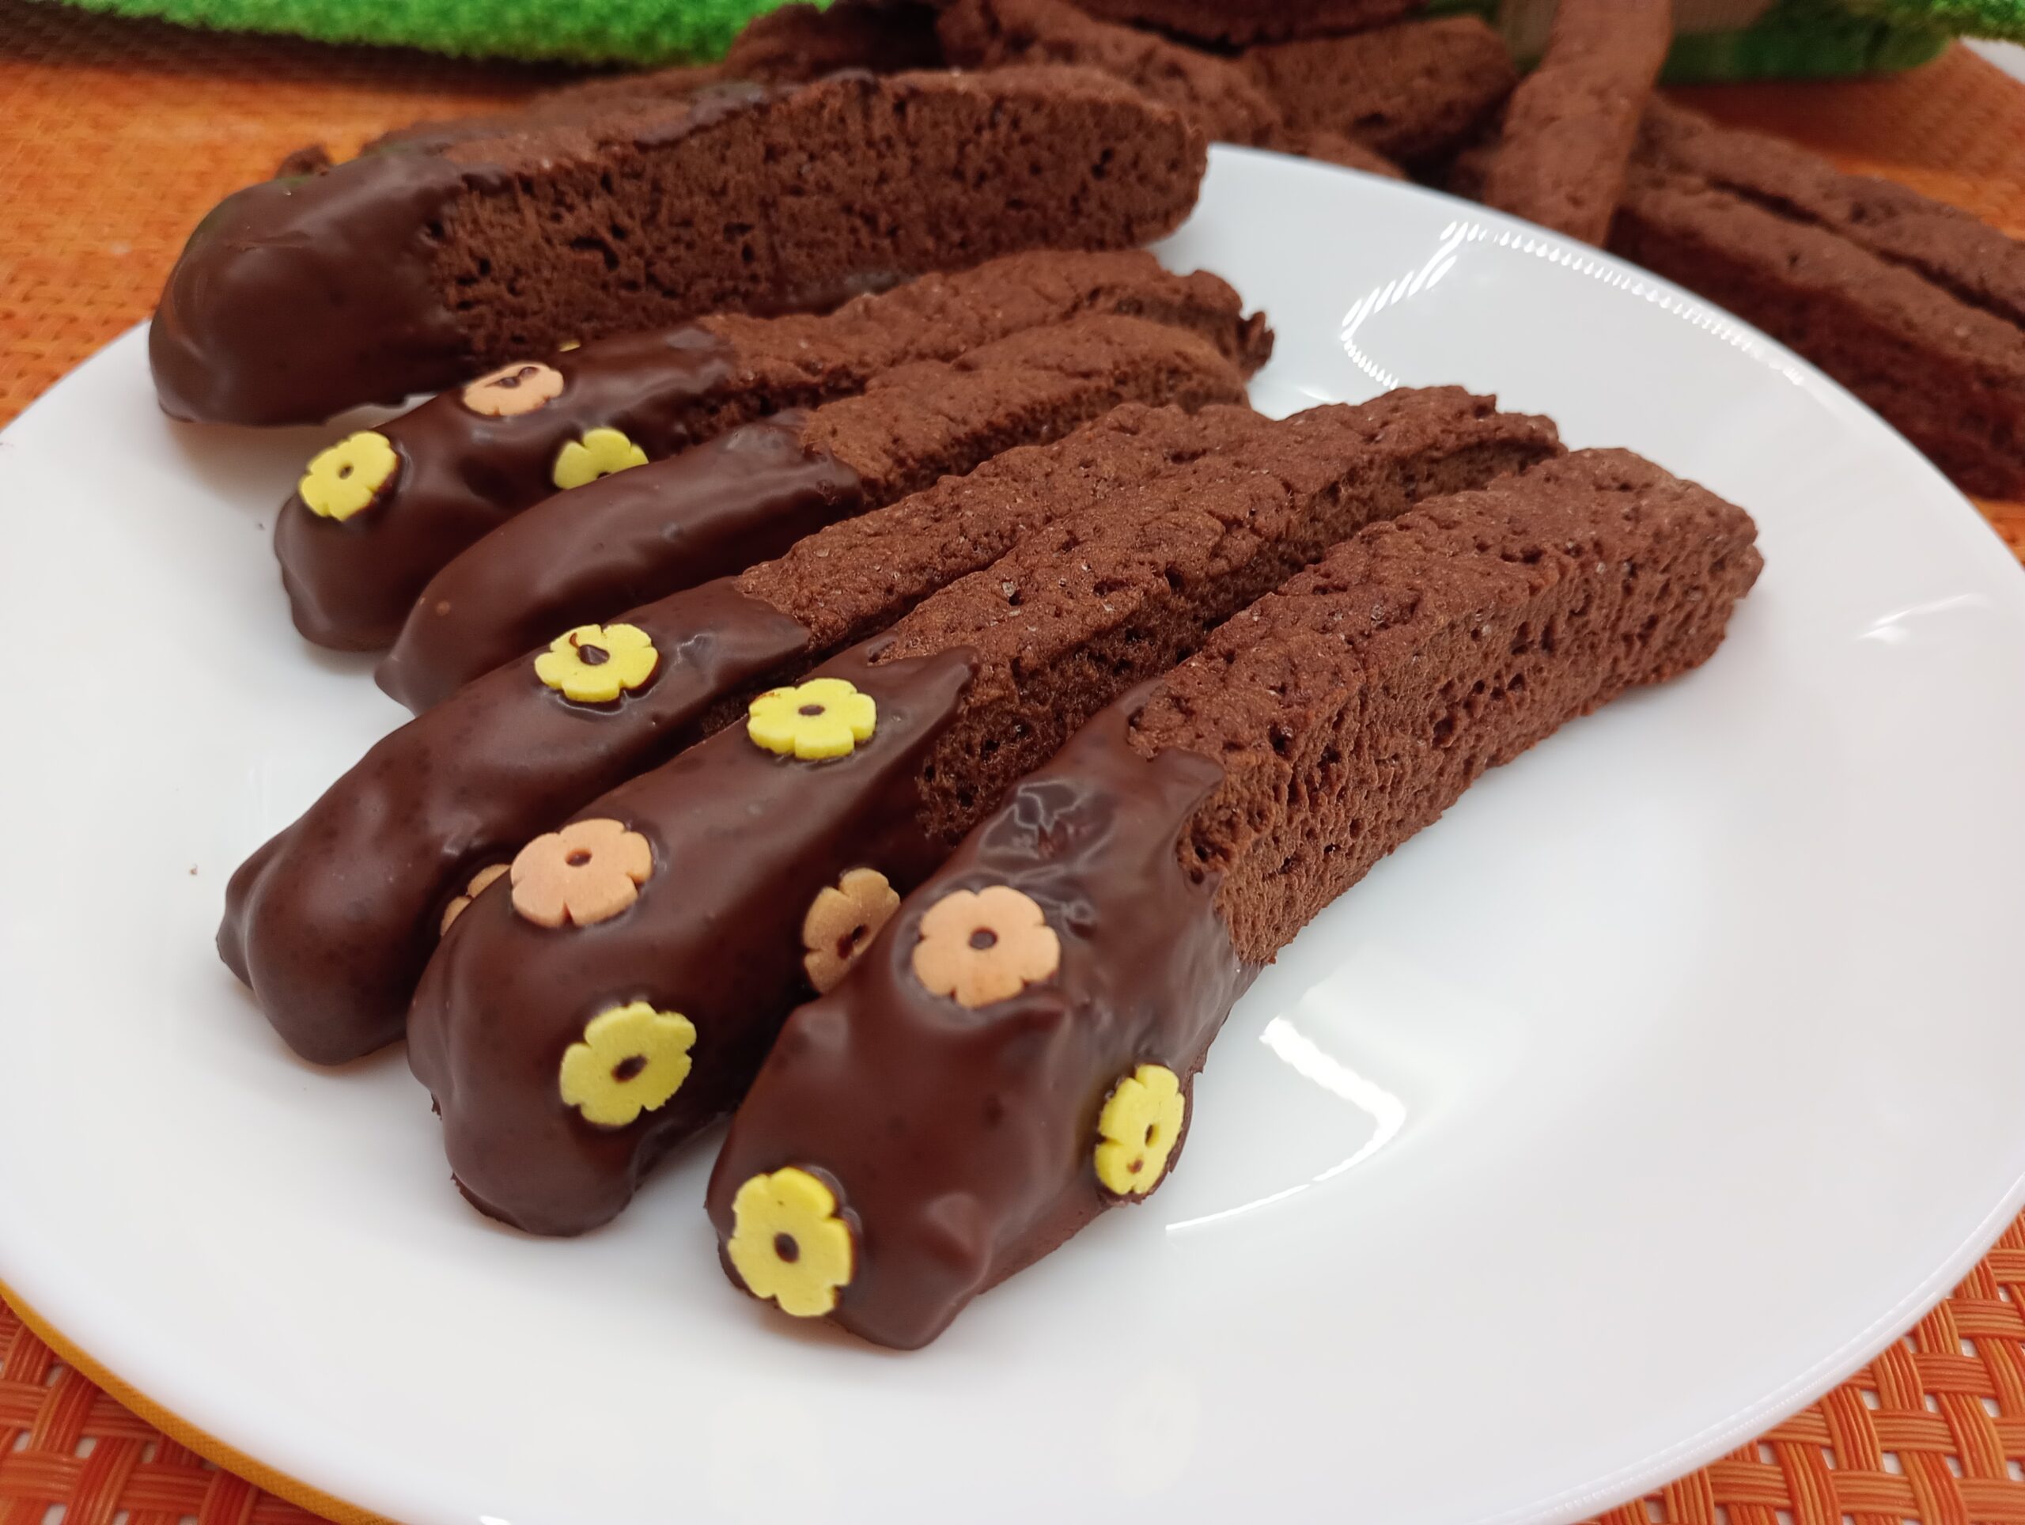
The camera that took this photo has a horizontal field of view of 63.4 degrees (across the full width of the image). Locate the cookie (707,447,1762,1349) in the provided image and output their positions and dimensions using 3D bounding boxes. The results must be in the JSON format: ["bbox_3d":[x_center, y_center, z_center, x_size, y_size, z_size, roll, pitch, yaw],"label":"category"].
[{"bbox_3d":[0.029,0.001,0.146,0.020,0.026,0.118,35,52,30],"label":"cookie"}]

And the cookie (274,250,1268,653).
[{"bbox_3d":[-0.021,-0.040,0.191,0.115,0.024,0.016,-19,47,-22],"label":"cookie"}]

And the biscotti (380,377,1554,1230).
[{"bbox_3d":[0.007,-0.005,0.151,0.120,0.028,0.018,-31,53,-31],"label":"biscotti"}]

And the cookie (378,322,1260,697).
[{"bbox_3d":[-0.018,-0.029,0.180,0.098,0.023,0.016,-19,47,-22],"label":"cookie"}]

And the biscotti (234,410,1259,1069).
[{"bbox_3d":[-0.017,-0.008,0.155,0.105,0.025,0.016,-27,51,-29],"label":"biscotti"}]

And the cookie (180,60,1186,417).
[{"bbox_3d":[-0.035,-0.069,0.205,0.128,0.026,0.018,-16,46,-20],"label":"cookie"}]

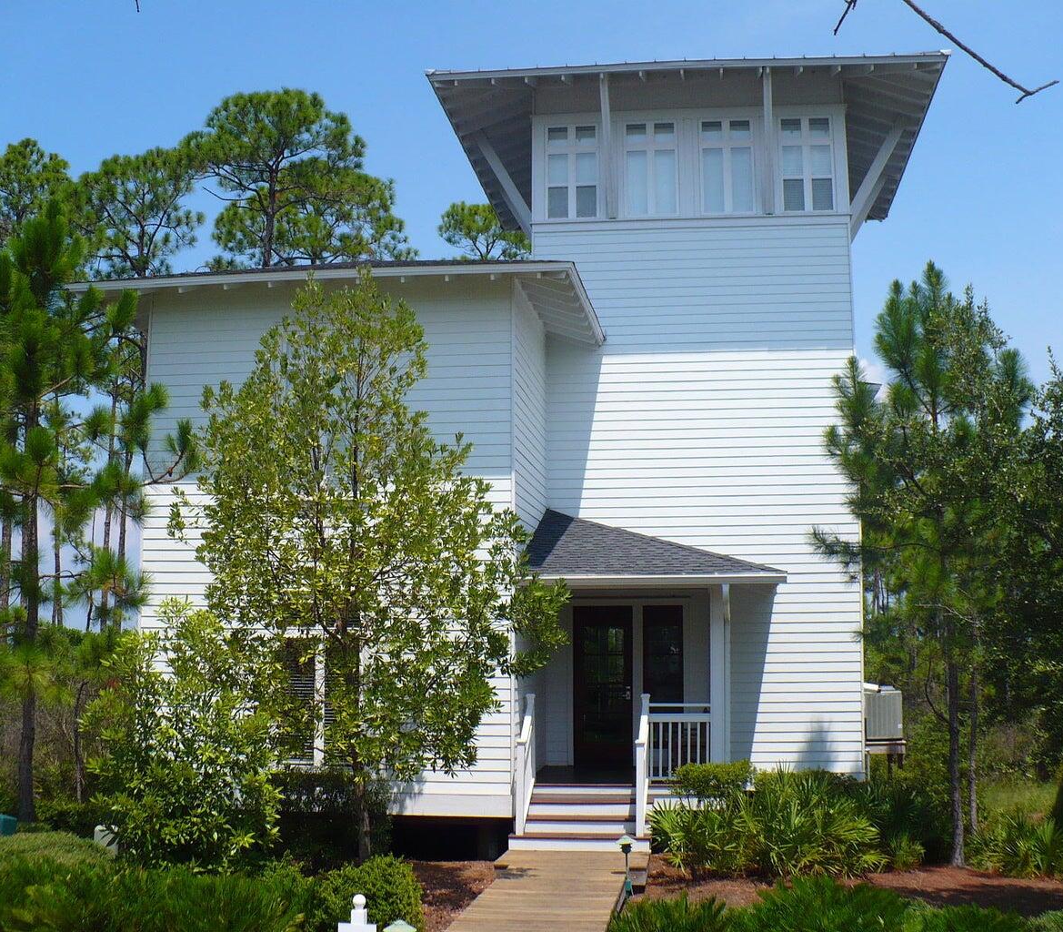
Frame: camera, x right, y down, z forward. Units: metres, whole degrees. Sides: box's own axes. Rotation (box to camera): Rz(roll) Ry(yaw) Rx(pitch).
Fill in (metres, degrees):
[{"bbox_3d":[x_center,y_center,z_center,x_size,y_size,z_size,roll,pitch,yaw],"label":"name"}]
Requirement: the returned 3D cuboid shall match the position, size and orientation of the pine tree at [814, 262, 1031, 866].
[{"bbox_3d":[5.015,1.199,16.982,2.768,8.012,2.600,-1,-7,8],"label":"pine tree"}]

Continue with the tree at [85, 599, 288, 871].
[{"bbox_3d":[-3.830,3.078,14.627,2.250,3.336,2.100,-1,-7,8],"label":"tree"}]

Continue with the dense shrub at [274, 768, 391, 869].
[{"bbox_3d":[-2.480,4.360,16.496,1.555,1.245,1.200,-1,-7,8],"label":"dense shrub"}]

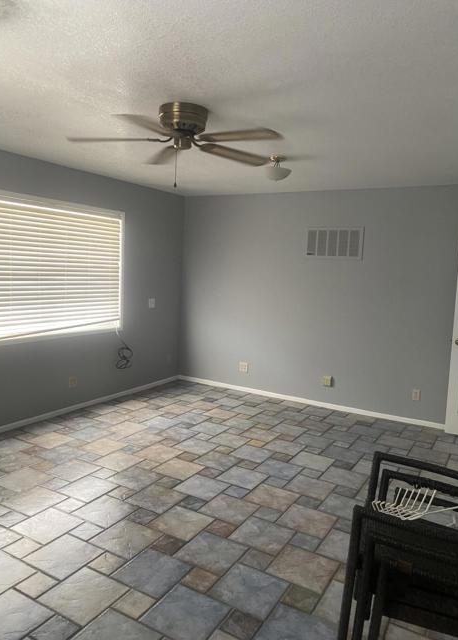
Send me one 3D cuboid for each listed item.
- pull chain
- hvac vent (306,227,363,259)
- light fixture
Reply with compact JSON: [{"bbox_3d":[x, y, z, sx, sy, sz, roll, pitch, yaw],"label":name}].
[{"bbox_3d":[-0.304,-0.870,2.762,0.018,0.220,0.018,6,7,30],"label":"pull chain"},{"bbox_3d":[1.156,-0.847,5.312,0.660,0.356,0.020,6,7,30],"label":"hvac vent"},{"bbox_3d":[0.391,-1.199,3.825,0.209,0.189,0.209,3,6,0],"label":"light fixture"}]

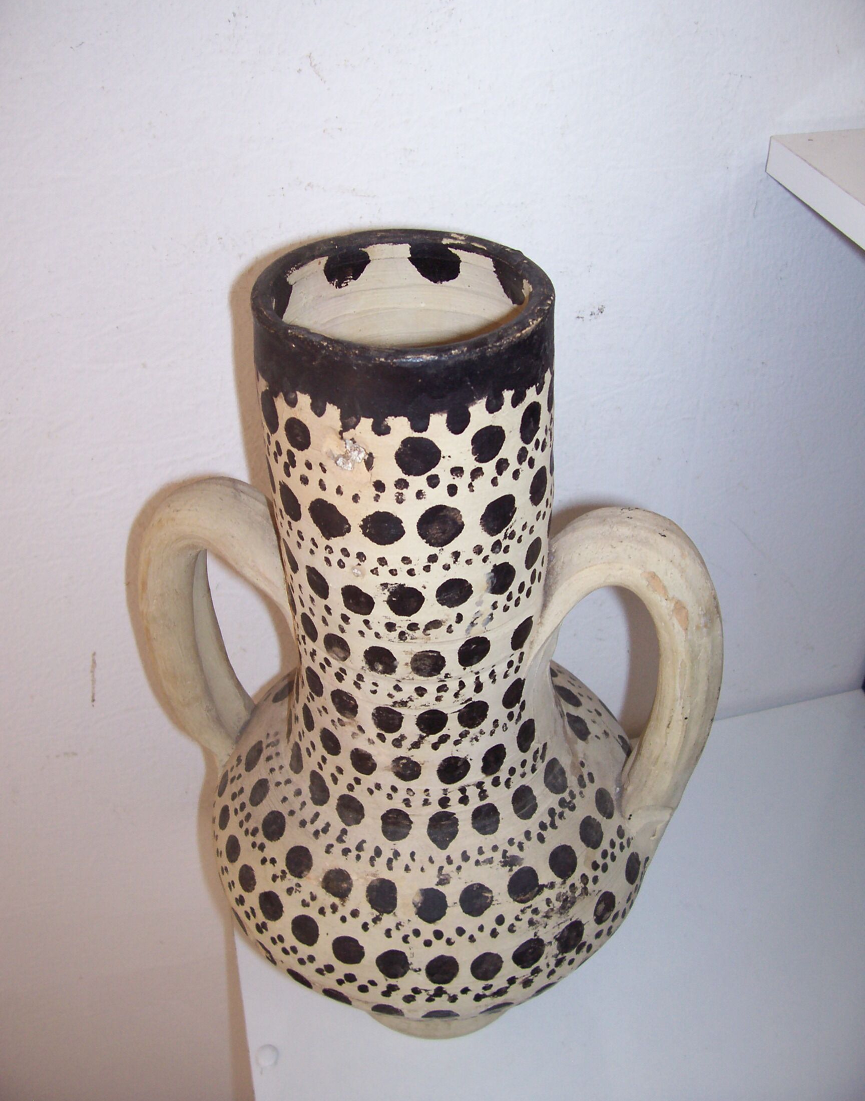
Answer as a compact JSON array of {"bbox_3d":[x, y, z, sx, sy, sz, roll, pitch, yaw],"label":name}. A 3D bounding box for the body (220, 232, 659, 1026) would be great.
[{"bbox_3d":[-0.004,0.067,0.521,0.216,0.403,0.216,4,39,7],"label":"body"}]

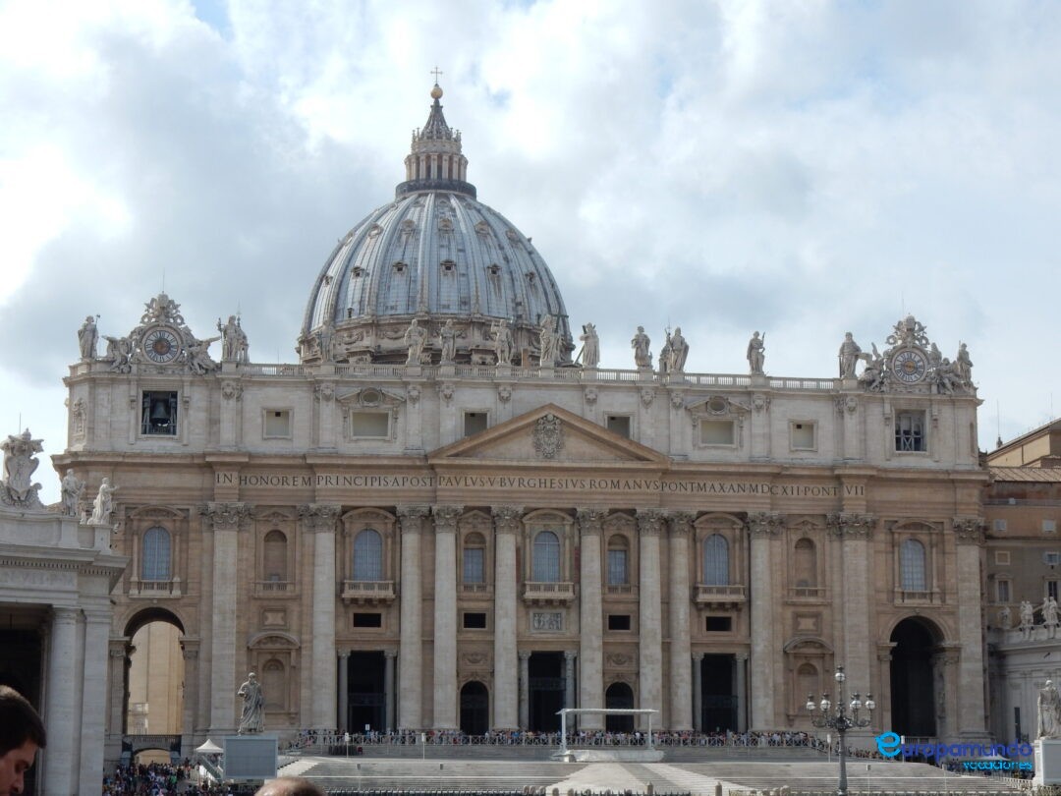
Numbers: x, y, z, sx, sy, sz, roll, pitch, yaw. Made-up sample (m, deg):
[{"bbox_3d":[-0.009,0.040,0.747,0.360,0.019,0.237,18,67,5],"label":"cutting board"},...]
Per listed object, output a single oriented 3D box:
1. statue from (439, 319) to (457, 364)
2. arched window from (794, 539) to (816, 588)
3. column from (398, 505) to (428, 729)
[{"bbox_3d":[-10.374,-6.988,272.778,2.062,5.710,1.700,1,-10,-8],"label":"statue"},{"bbox_3d":[34.390,20.730,272.570,2.790,6.160,0.700,1,-10,-9],"label":"arched window"},{"bbox_3d":[-14.553,27.220,269.765,3.500,27.926,3.200,1,-10,-9],"label":"column"}]

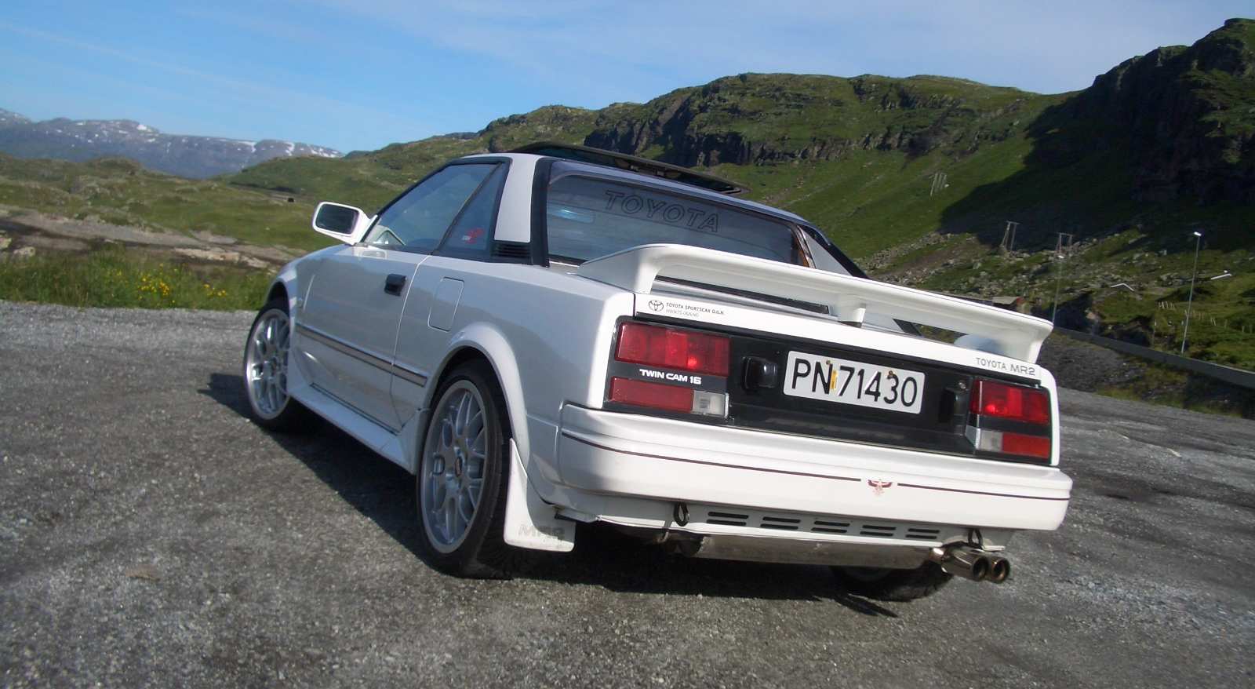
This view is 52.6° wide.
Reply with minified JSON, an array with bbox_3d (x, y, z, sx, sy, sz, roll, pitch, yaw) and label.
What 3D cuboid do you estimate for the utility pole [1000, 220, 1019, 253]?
[{"bbox_3d":[138.619,-38.920,460.000,5.200,11.000,0.900,9,2,6],"label":"utility pole"}]

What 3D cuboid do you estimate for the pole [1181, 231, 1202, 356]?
[{"bbox_3d":[36.400,-3.295,82.000,0.500,8.000,0.220,8,2,-6],"label":"pole"}]

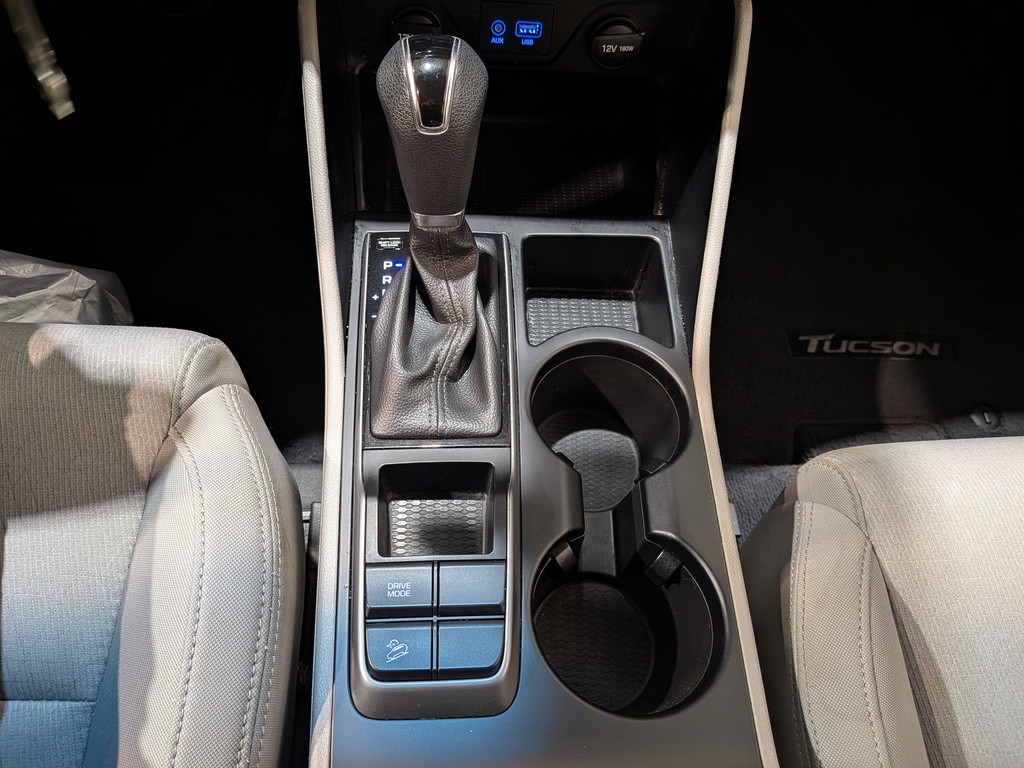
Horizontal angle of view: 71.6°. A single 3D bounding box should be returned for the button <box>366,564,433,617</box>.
[{"bbox_3d":[-0.052,0.096,0.330,0.030,0.008,0.025,1,60,-6],"label":"button"}]

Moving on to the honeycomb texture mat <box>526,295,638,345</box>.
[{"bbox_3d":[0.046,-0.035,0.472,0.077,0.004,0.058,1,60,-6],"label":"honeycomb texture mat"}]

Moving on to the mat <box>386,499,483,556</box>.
[{"bbox_3d":[-0.040,0.079,0.380,0.052,0.004,0.040,1,60,-6],"label":"mat"}]

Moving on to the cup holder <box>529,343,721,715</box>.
[{"bbox_3d":[0.051,0.080,0.393,0.090,0.080,0.195,1,60,-6],"label":"cup holder"}]

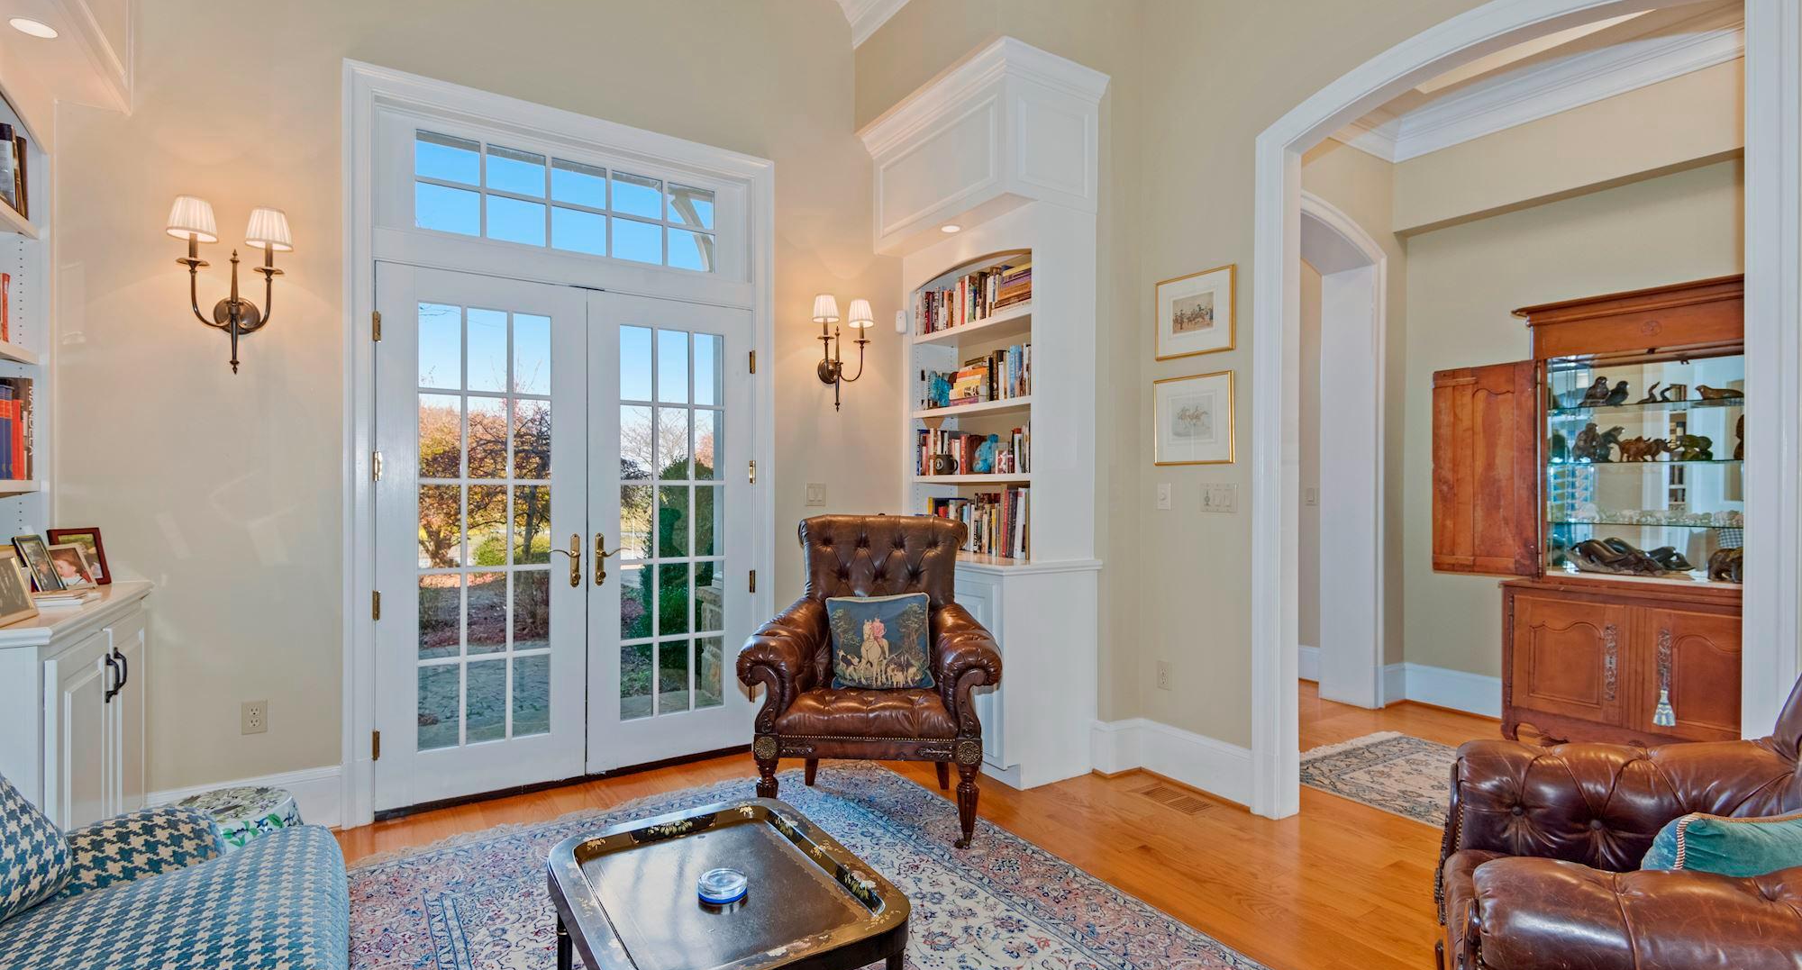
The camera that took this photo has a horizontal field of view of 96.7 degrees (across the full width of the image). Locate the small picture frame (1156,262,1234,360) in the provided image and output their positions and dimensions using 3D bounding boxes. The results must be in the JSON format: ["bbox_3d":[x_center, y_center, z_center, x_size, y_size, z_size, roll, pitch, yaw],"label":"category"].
[{"bbox_3d":[1.203,-0.695,3.283,0.026,0.333,0.380,0,0,-32],"label":"small picture frame"}]

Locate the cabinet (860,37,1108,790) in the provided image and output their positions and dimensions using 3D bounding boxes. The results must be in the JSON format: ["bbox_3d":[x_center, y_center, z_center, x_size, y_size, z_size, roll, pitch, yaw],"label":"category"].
[{"bbox_3d":[0.342,-0.246,3.719,0.576,2.969,1.113,0,0,-32],"label":"cabinet"}]

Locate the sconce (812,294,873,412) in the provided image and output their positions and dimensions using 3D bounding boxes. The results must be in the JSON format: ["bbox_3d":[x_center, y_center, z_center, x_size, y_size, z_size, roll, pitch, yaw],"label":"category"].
[{"bbox_3d":[-0.292,-0.626,3.844,0.318,0.543,0.218,0,0,-32],"label":"sconce"}]

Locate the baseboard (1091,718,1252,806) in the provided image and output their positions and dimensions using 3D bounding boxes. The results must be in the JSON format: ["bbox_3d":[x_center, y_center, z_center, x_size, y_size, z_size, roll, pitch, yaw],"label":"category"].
[{"bbox_3d":[1.095,1.129,3.261,0.202,0.222,0.618,0,0,-32],"label":"baseboard"}]

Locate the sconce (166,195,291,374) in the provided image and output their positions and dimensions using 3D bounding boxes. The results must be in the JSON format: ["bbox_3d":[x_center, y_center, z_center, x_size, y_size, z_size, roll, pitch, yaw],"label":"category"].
[{"bbox_3d":[-2.194,-0.639,2.634,0.318,0.548,0.218,0,0,-32],"label":"sconce"}]

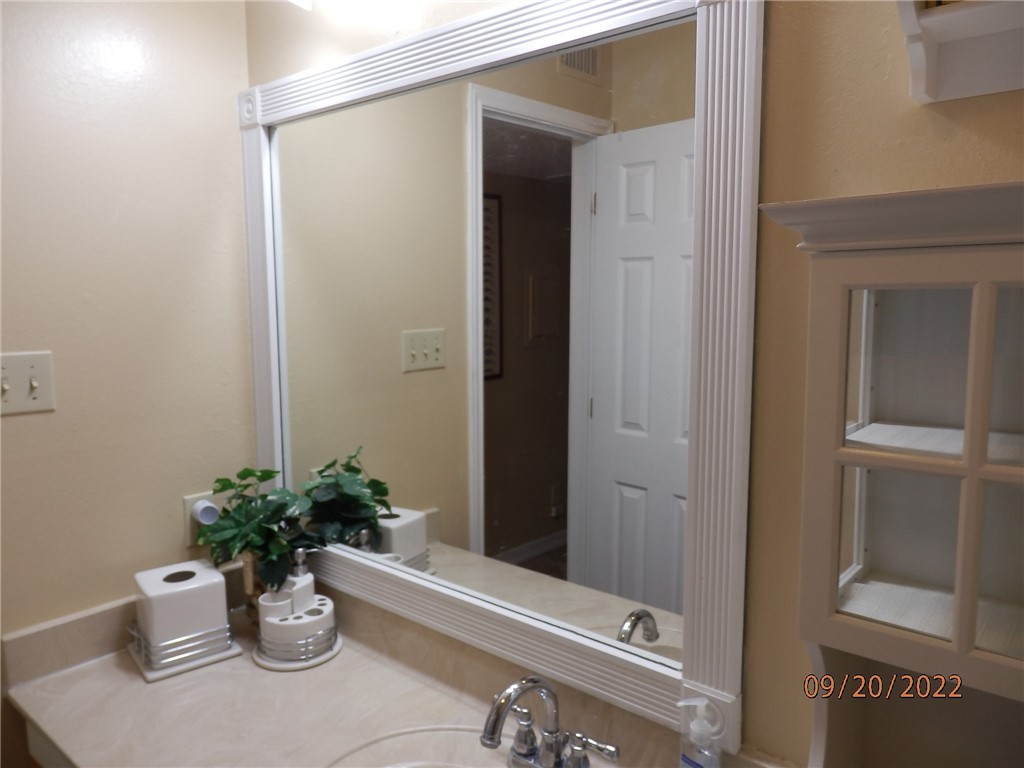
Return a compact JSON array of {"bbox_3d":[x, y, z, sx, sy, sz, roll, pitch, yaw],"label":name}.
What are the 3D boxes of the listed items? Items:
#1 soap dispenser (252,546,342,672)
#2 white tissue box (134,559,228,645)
[{"bbox_3d":[-0.437,0.447,1.499,0.172,0.200,0.172,-2,7,-17],"label":"soap dispenser"},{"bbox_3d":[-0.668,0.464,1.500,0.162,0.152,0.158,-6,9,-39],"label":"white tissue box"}]

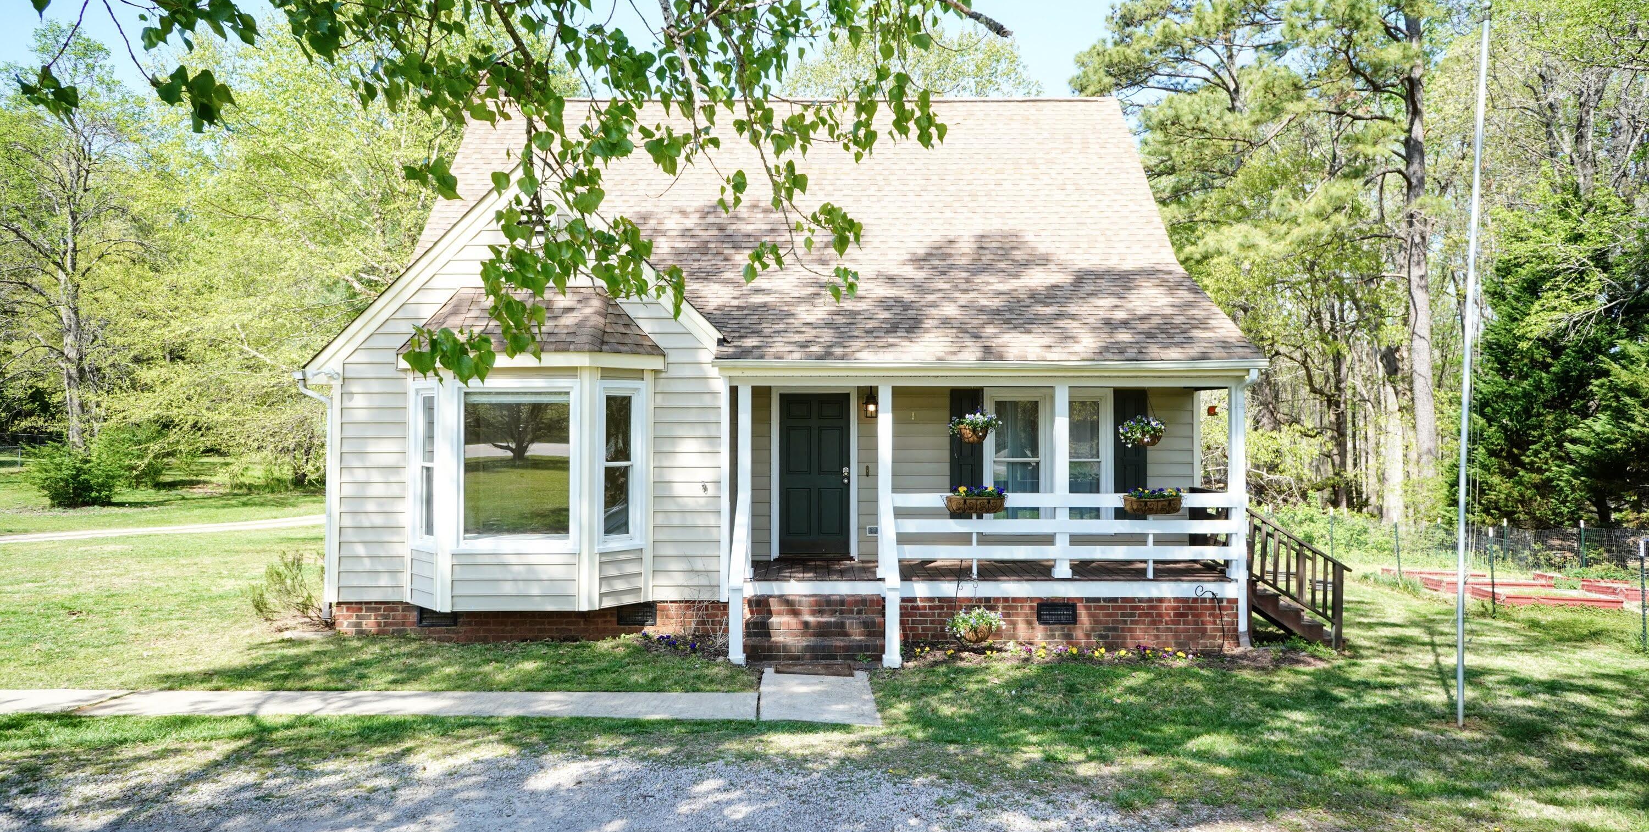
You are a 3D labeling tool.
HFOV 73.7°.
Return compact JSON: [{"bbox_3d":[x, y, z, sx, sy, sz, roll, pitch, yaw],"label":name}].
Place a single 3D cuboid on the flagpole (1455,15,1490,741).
[{"bbox_3d":[5.233,-0.402,8.855,0.060,5.810,0.060,3,-1,0],"label":"flagpole"}]

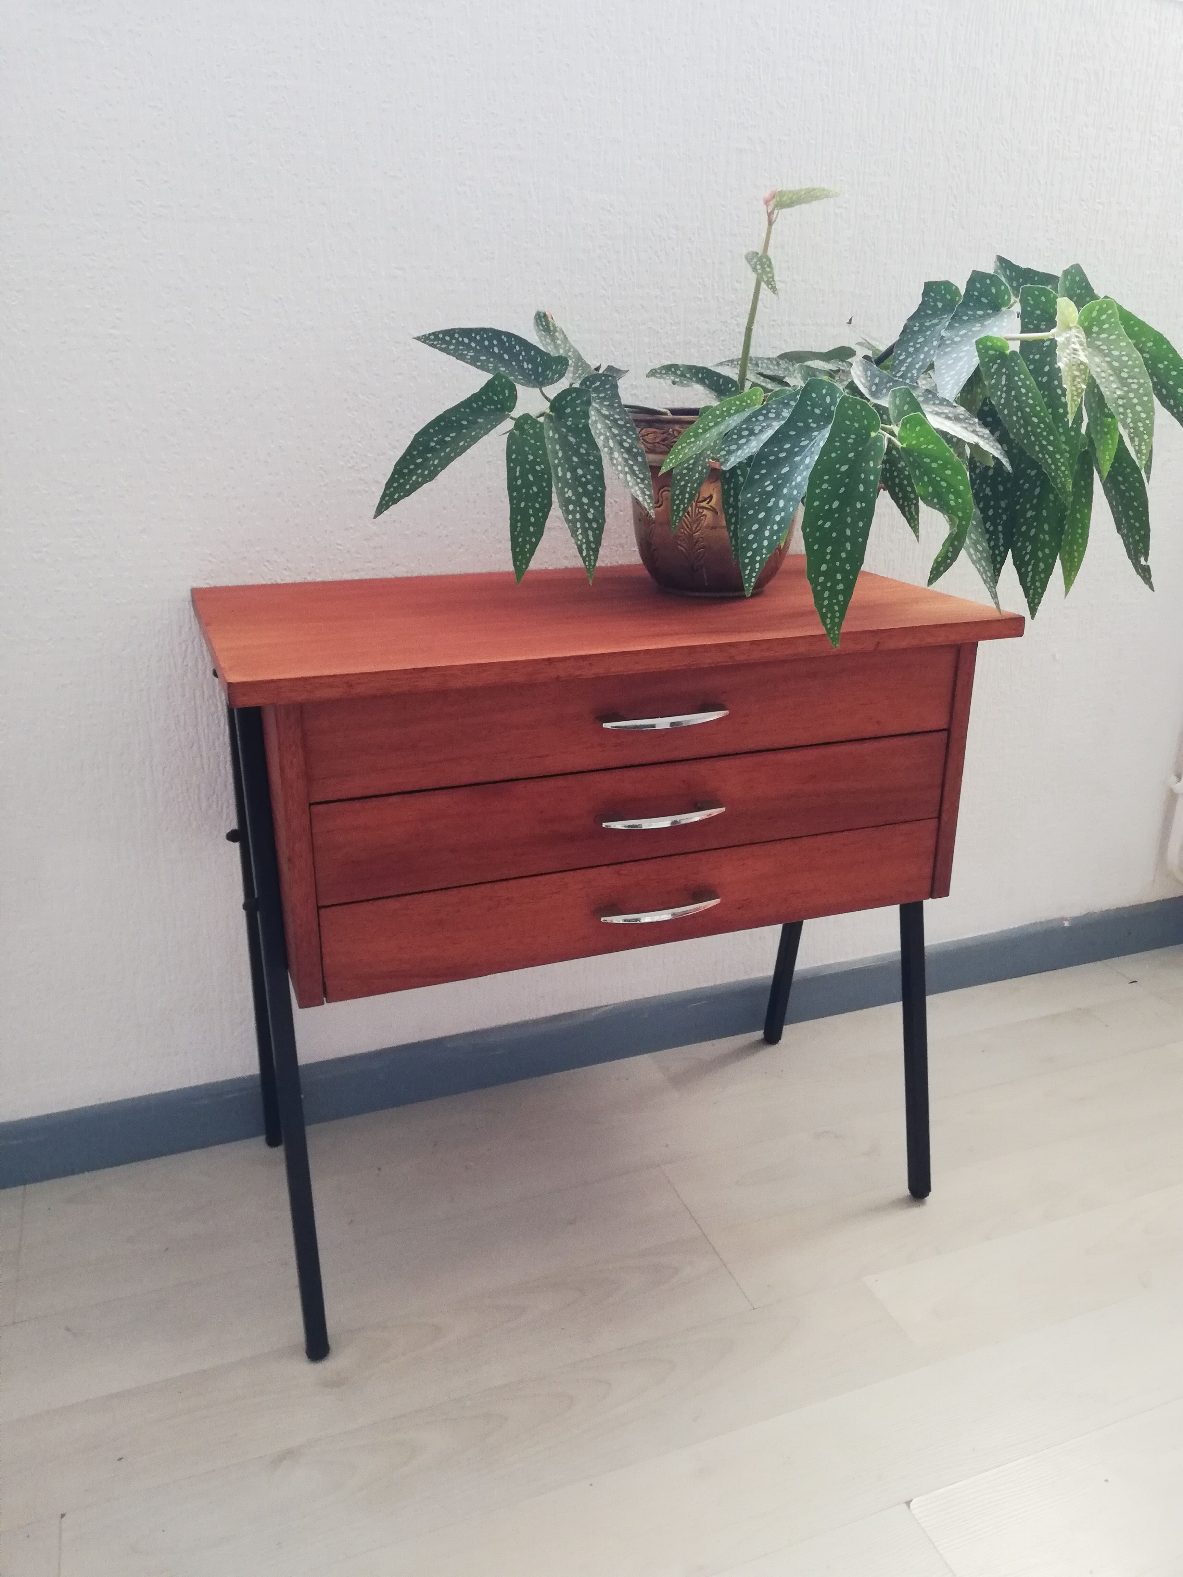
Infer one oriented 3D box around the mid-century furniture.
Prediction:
[{"bbox_3d":[-0.002,0.109,1.058,0.595,0.553,0.338,-7,21,-20],"label":"mid-century furniture"}]

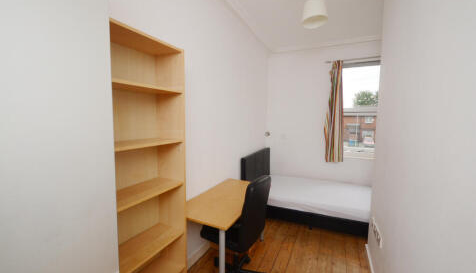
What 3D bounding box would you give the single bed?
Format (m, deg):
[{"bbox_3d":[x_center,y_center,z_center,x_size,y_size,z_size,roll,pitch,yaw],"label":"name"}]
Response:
[{"bbox_3d":[1.208,0.822,3.371,1.980,0.953,1.210,2,5,22],"label":"single bed"}]

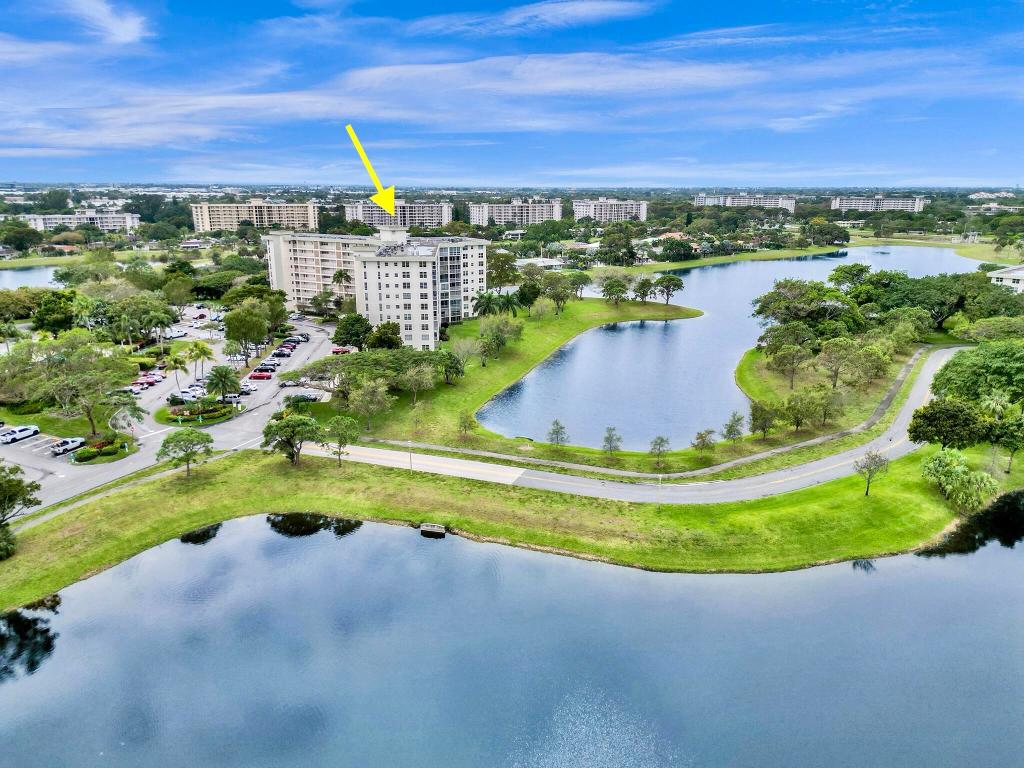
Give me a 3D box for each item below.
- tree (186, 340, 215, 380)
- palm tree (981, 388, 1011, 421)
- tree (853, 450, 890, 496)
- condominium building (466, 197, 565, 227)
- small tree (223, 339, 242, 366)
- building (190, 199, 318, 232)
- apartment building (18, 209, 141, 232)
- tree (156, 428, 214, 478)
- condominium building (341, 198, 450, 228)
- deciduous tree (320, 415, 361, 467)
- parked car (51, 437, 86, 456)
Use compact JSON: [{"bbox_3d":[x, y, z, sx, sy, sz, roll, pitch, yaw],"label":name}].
[{"bbox_3d":[-58.970,-1.840,134.780,5.600,12.200,5.200,0,16,0],"label":"tree"},{"bbox_3d":[70.430,7.300,103.960,4.500,12.300,4.500,0,16,0],"label":"palm tree"},{"bbox_3d":[50.820,12.610,100.660,5.230,6.940,5.230,9,18,27],"label":"tree"},{"bbox_3d":[2.400,-158.350,664.340,85.000,27.000,30.000,-7,17,-25],"label":"condominium building"},{"bbox_3d":[-66.600,-7.400,168.200,4.700,6.700,4.700,0,16,0],"label":"small tree"},{"bbox_3d":[-214.050,-140.000,600.370,97.000,29.500,22.000,-10,19,-34],"label":"building"},{"bbox_3d":[-309.910,-112.660,507.020,74.000,22.000,20.000,1,16,1],"label":"apartment building"},{"bbox_3d":[-48.570,10.290,105.910,8.630,7.720,8.630,-7,17,-25],"label":"tree"},{"bbox_3d":[-101.830,-154.710,654.800,96.000,29.500,22.000,-9,18,-30],"label":"condominium building"},{"bbox_3d":[-25.560,8.720,106.270,5.400,7.800,5.400,0,16,0],"label":"deciduous tree"},{"bbox_3d":[-70.480,9.630,113.480,1.900,1.700,5.300,6,17,19],"label":"parked car"}]

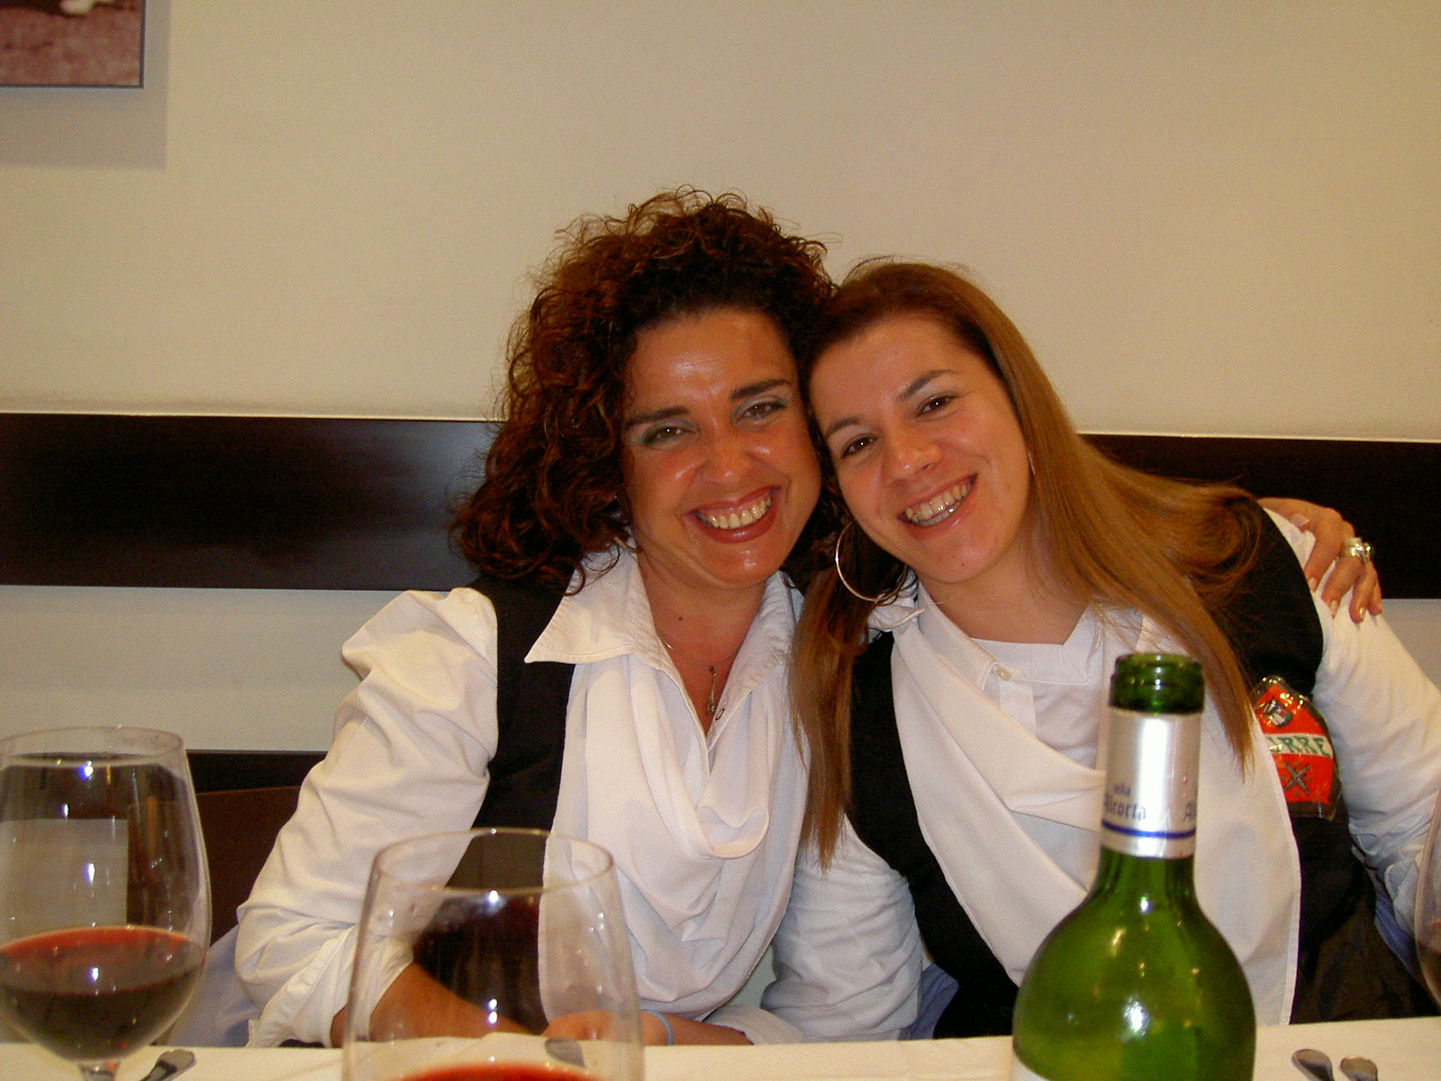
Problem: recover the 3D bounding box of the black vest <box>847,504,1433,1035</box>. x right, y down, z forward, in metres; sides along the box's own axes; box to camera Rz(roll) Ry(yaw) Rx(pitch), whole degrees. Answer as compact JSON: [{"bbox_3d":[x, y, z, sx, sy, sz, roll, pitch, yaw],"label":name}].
[{"bbox_3d":[0.297,0.245,1.130,0.360,0.480,0.240,-14,4,11],"label":"black vest"}]

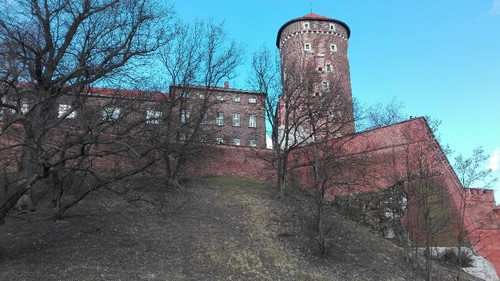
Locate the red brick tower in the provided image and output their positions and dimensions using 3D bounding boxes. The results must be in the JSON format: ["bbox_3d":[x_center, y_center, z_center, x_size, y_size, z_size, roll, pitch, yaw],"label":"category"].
[{"bbox_3d":[10.933,-11.037,60.408,12.563,24.645,12.563,-4,-17,11],"label":"red brick tower"}]

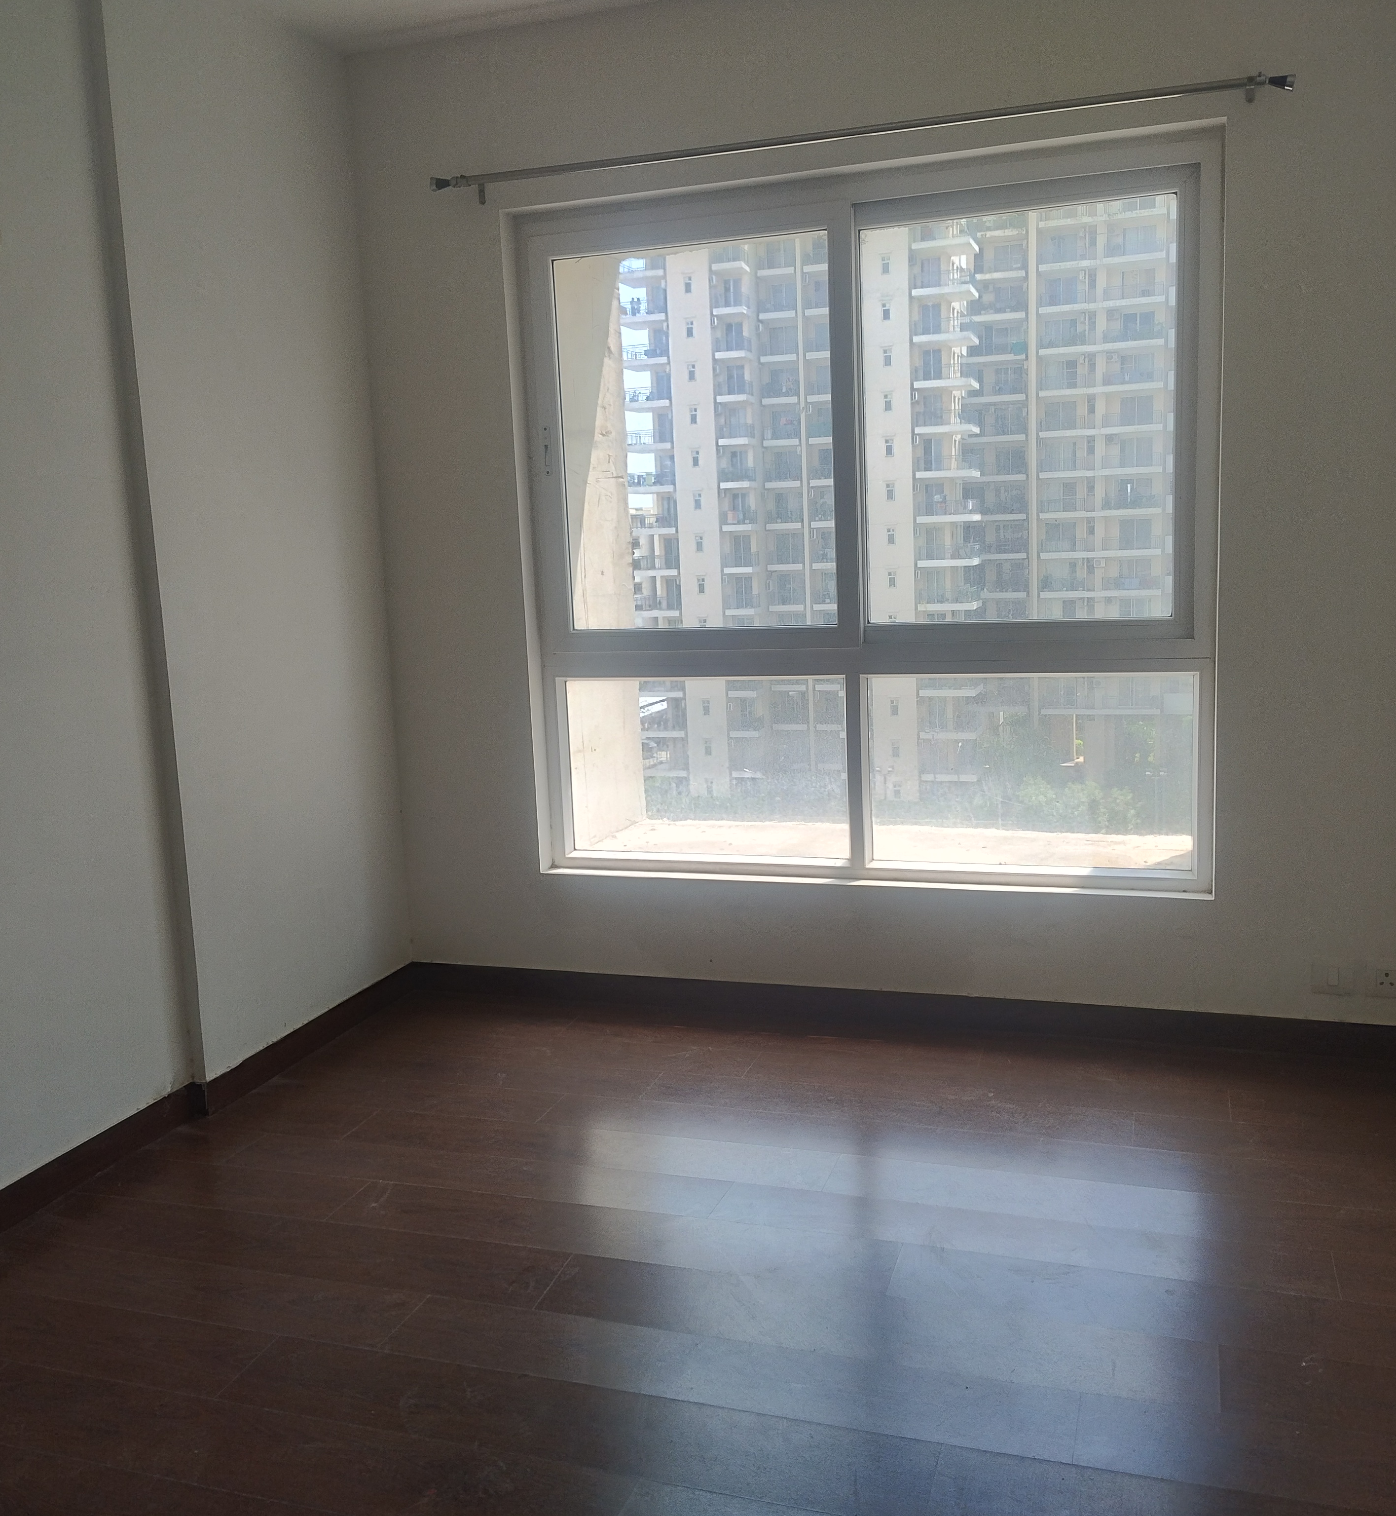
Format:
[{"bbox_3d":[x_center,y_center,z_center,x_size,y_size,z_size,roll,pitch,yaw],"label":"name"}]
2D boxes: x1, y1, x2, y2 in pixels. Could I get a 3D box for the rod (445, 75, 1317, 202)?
[{"bbox_3d":[0.323,-1.601,3.631,2.260,0.070,0.090,1,9,19],"label":"rod"}]

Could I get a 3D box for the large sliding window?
[{"bbox_3d":[0.436,-0.612,3.939,1.935,1.935,0.110,1,9,19],"label":"large sliding window"}]

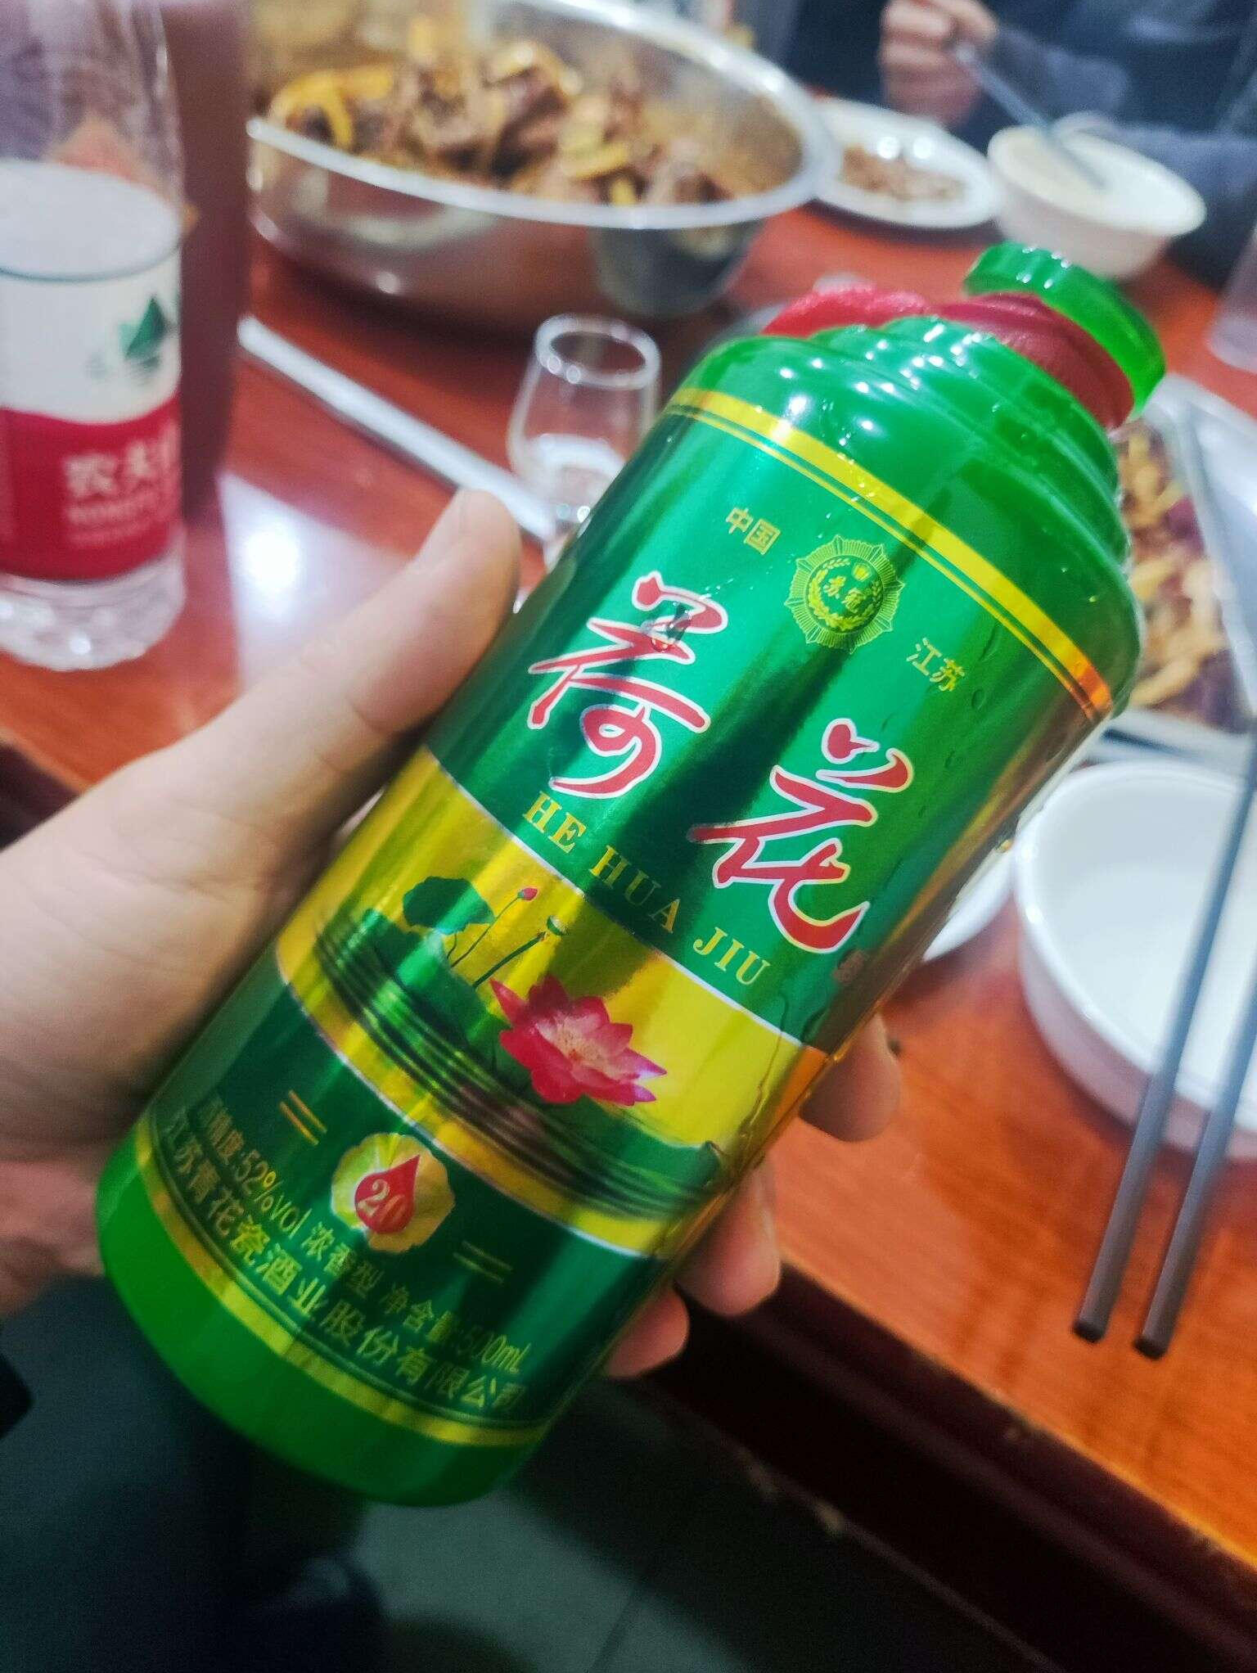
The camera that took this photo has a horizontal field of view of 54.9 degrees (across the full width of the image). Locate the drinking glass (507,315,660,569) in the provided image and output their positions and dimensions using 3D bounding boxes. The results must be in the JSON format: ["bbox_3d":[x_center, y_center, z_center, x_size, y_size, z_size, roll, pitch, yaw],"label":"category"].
[{"bbox_3d":[-0.017,-0.115,0.393,0.045,0.090,0.045,17,47,0],"label":"drinking glass"}]

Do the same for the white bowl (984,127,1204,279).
[{"bbox_3d":[0.256,-0.350,0.690,0.127,0.048,0.127,17,47,0],"label":"white bowl"}]

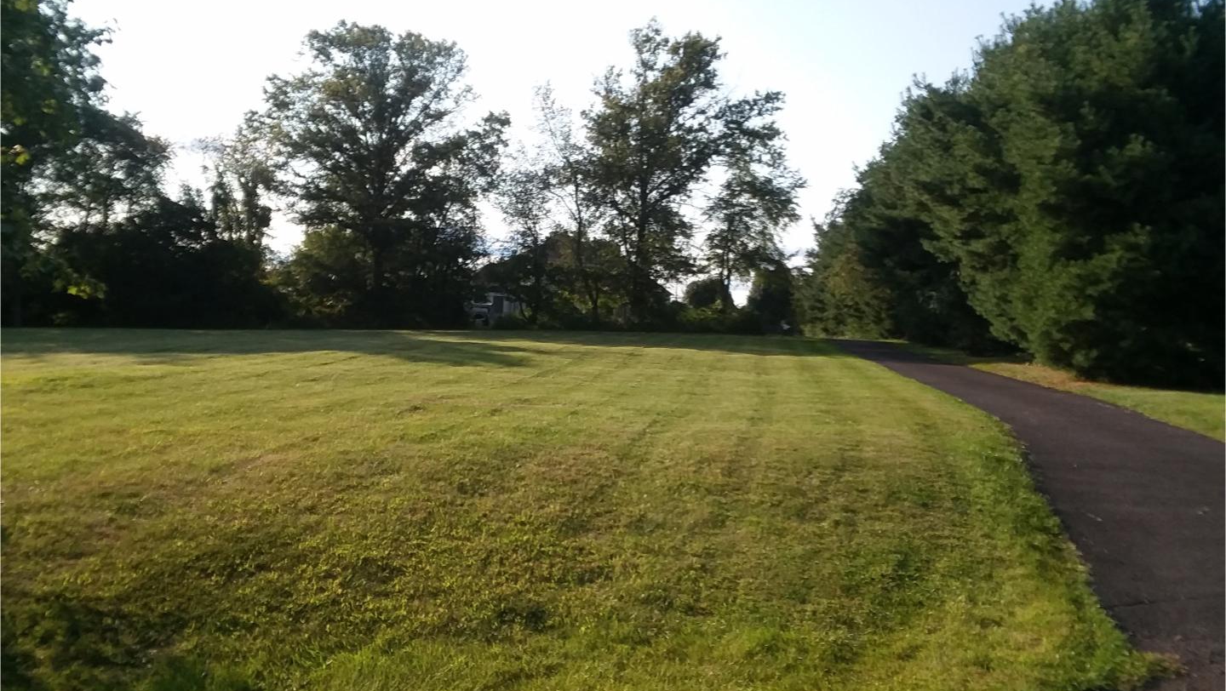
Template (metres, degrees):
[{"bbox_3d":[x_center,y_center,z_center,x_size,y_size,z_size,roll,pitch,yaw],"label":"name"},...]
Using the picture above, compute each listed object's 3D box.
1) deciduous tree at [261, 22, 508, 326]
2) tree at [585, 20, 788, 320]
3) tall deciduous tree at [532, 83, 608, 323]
[{"bbox_3d":[-13.790,-10.350,62.000,14.920,18.330,13.500,0,1,0],"label":"deciduous tree"},{"bbox_3d":[4.490,-10.750,63.000,12.460,18.390,11.300,0,1,0],"label":"tree"},{"bbox_3d":[-2.600,-8.590,62.000,4.570,14.450,4.500,0,1,0],"label":"tall deciduous tree"}]

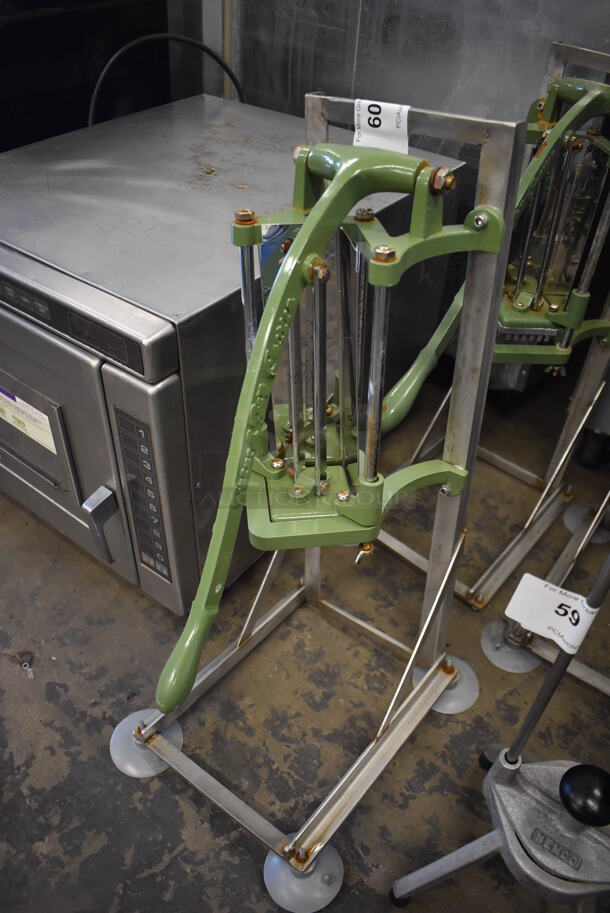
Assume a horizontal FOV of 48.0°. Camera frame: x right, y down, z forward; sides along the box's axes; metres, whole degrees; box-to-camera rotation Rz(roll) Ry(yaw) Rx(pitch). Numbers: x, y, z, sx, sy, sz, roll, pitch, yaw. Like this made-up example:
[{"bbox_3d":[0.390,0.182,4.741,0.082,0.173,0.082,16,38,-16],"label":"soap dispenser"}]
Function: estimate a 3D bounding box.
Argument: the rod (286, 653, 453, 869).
[{"bbox_3d":[0.091,0.338,0.789,0.020,0.027,0.320,23,39,32],"label":"rod"}]

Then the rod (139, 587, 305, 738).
[{"bbox_3d":[-0.094,0.259,0.912,0.020,0.027,0.320,23,39,32],"label":"rod"}]

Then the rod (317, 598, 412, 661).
[{"bbox_3d":[0.086,0.239,0.944,0.204,0.026,0.010,23,39,32],"label":"rod"}]

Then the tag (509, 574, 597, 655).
[{"bbox_3d":[0.191,0.121,0.530,0.058,0.058,0.012,23,50,20],"label":"tag"}]

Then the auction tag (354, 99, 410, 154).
[{"bbox_3d":[0.068,-0.291,0.618,0.059,0.050,0.007,23,39,32],"label":"auction tag"}]

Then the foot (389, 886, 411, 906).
[{"bbox_3d":[0.095,0.442,0.687,0.023,0.017,0.023,0,32,0],"label":"foot"}]

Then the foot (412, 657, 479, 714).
[{"bbox_3d":[0.186,0.296,0.904,0.087,0.034,0.087,0,32,0],"label":"foot"}]

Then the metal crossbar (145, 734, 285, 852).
[{"bbox_3d":[-0.095,0.373,0.758,0.215,0.007,0.019,23,39,32],"label":"metal crossbar"}]

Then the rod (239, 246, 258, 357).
[{"bbox_3d":[-0.050,-0.103,0.659,0.012,0.196,0.012,23,39,32],"label":"rod"}]

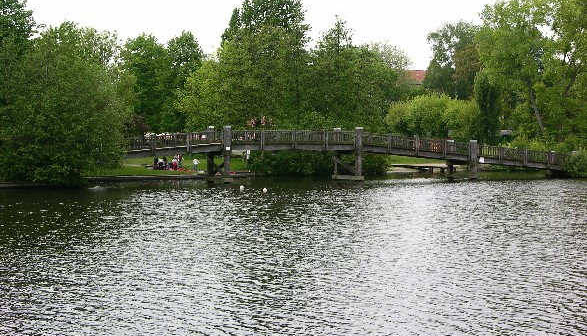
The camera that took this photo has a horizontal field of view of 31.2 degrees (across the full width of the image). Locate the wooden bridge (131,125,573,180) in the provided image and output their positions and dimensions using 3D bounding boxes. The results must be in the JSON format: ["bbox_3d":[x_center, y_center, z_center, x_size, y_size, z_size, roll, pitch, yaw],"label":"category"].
[{"bbox_3d":[5.300,-1.180,91.000,43.500,4.600,4.200,0,1,-24],"label":"wooden bridge"}]

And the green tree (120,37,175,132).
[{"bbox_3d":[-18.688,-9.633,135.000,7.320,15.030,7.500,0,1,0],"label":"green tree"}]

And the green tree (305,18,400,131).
[{"bbox_3d":[6.567,-8.849,117.000,10.690,15.580,10.500,0,1,0],"label":"green tree"}]

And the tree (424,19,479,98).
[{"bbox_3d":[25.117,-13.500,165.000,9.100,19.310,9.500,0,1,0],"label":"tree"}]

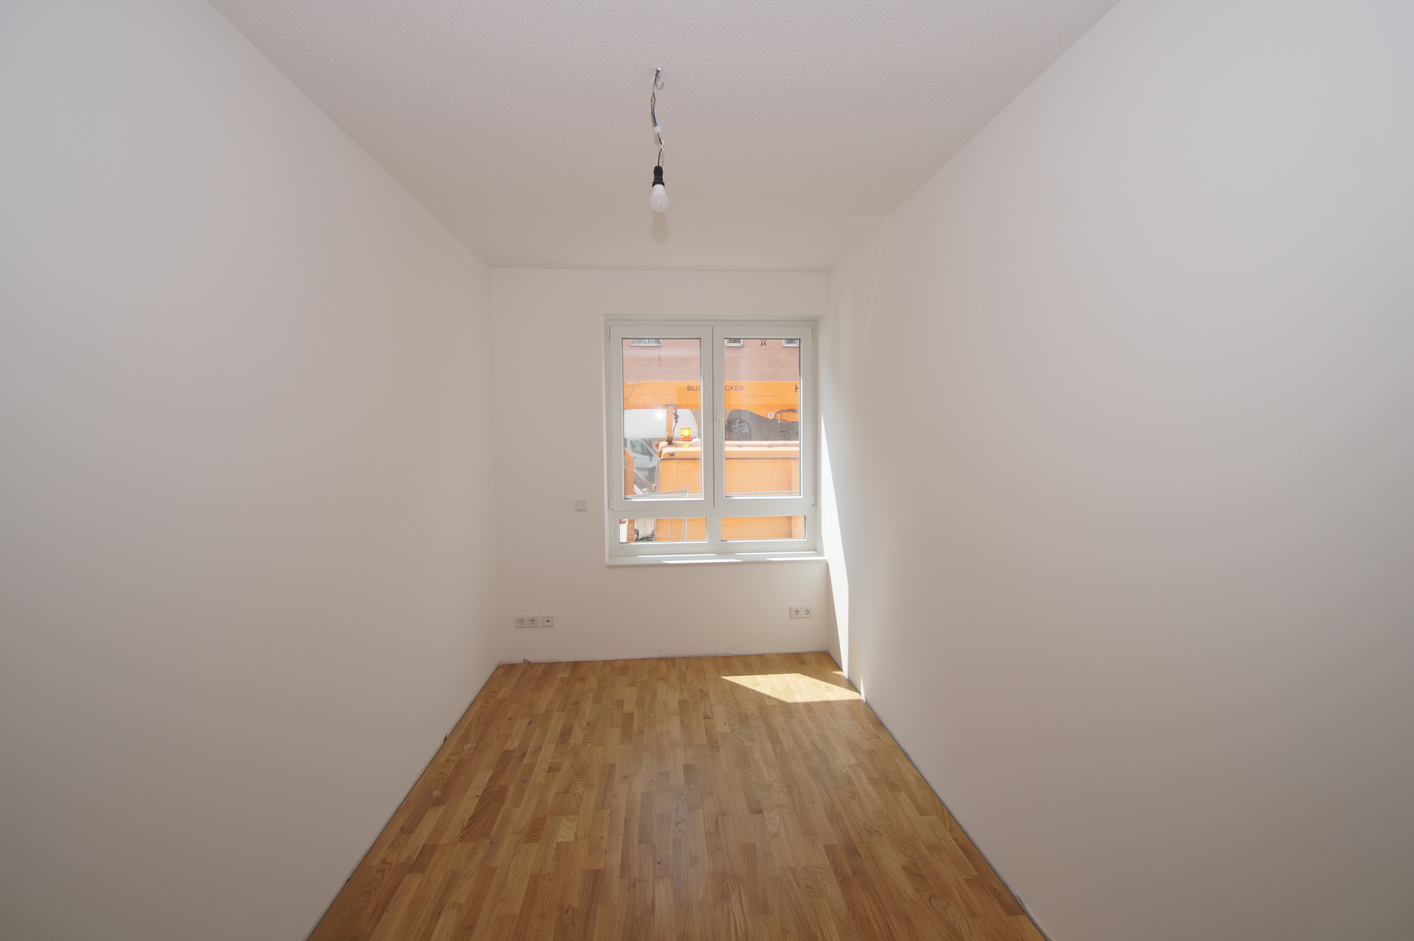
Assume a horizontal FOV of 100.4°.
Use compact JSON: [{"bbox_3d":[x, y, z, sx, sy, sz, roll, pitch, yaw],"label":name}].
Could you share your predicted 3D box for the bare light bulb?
[{"bbox_3d":[-0.136,-0.808,1.692,0.054,0.132,0.054,-1,4,-4],"label":"bare light bulb"}]

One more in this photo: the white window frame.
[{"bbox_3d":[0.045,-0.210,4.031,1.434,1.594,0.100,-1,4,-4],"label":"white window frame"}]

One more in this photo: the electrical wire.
[{"bbox_3d":[-0.142,-1.005,1.679,0.037,0.269,0.034,-1,4,-4],"label":"electrical wire"}]

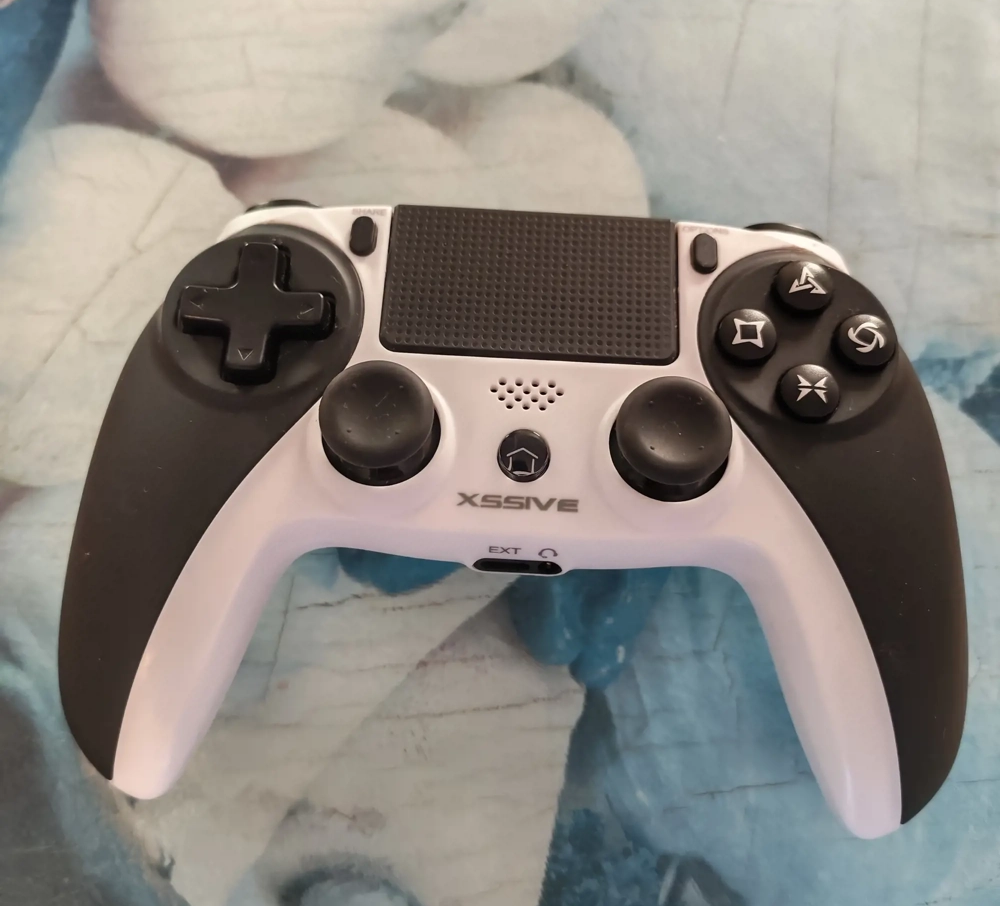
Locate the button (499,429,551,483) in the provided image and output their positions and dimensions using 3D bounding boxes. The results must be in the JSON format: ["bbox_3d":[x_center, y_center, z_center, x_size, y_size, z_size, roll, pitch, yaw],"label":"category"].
[{"bbox_3d":[0.004,0.000,0.180,0.009,0.002,0.009,3,69,0],"label":"button"}]

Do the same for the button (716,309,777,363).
[{"bbox_3d":[0.045,-0.022,0.189,0.010,0.003,0.010,3,69,0],"label":"button"}]

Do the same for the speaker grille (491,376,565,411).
[{"bbox_3d":[0.005,-0.010,0.185,0.013,0.001,0.006,3,69,0],"label":"speaker grille"}]

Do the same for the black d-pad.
[{"bbox_3d":[-0.045,-0.026,0.189,0.026,0.005,0.026,3,69,0],"label":"black d-pad"}]

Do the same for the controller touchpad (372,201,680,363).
[{"bbox_3d":[0.006,-0.031,0.193,0.054,0.003,0.029,3,69,0],"label":"controller touchpad"}]

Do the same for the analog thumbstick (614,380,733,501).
[{"bbox_3d":[0.029,-0.002,0.179,0.019,0.011,0.019,3,69,0],"label":"analog thumbstick"}]

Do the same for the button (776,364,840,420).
[{"bbox_3d":[0.055,-0.011,0.185,0.010,0.003,0.010,3,69,0],"label":"button"}]

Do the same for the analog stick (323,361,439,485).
[{"bbox_3d":[-0.021,-0.005,0.179,0.019,0.011,0.019,3,69,0],"label":"analog stick"}]

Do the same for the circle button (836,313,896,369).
[{"bbox_3d":[0.066,-0.021,0.189,0.010,0.003,0.010,3,69,0],"label":"circle button"}]

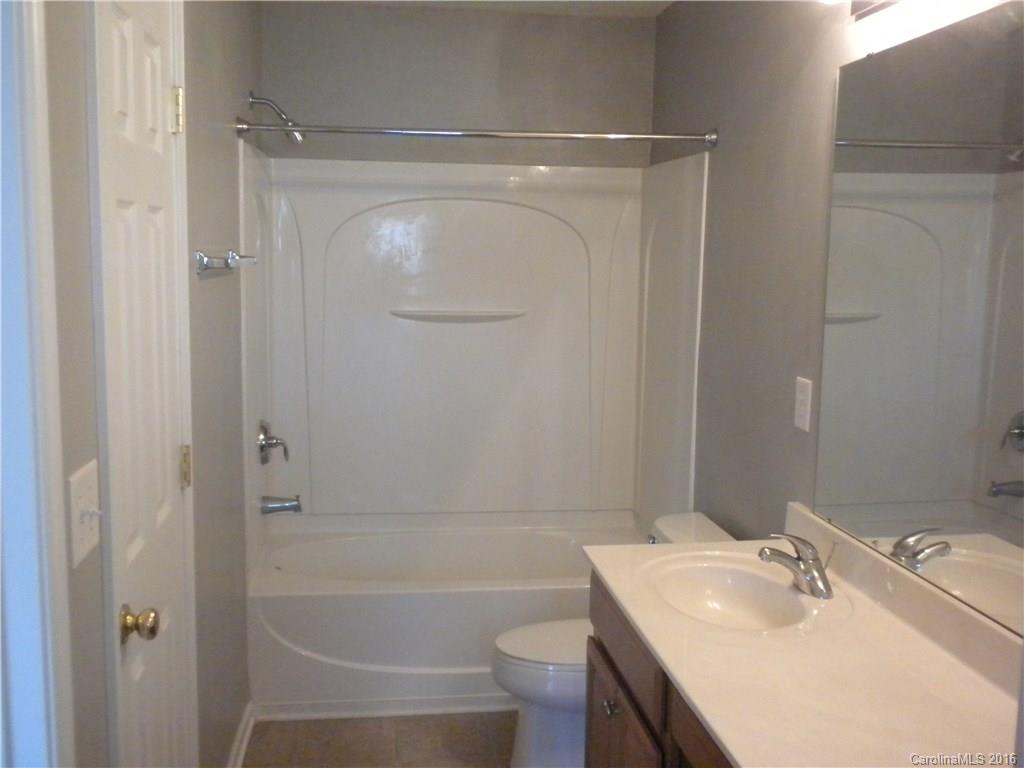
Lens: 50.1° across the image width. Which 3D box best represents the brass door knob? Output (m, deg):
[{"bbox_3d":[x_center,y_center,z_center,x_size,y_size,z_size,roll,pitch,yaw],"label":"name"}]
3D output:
[{"bbox_3d":[-0.601,0.390,1.775,0.060,0.066,0.066,0,7,-7],"label":"brass door knob"}]

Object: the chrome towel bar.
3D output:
[{"bbox_3d":[-0.738,-0.322,2.876,0.080,0.060,0.660,0,7,-7],"label":"chrome towel bar"}]

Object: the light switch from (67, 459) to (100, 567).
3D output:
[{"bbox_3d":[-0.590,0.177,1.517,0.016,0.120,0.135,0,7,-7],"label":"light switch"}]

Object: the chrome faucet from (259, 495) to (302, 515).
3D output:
[{"bbox_3d":[-0.836,0.438,3.977,0.146,0.072,0.060,0,7,-7],"label":"chrome faucet"}]

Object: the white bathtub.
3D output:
[{"bbox_3d":[-0.173,0.846,4.109,1.510,0.440,0.757,0,7,-7],"label":"white bathtub"}]

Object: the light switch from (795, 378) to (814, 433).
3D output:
[{"bbox_3d":[0.750,0.053,2.815,0.009,0.124,0.080,0,7,-7],"label":"light switch"}]

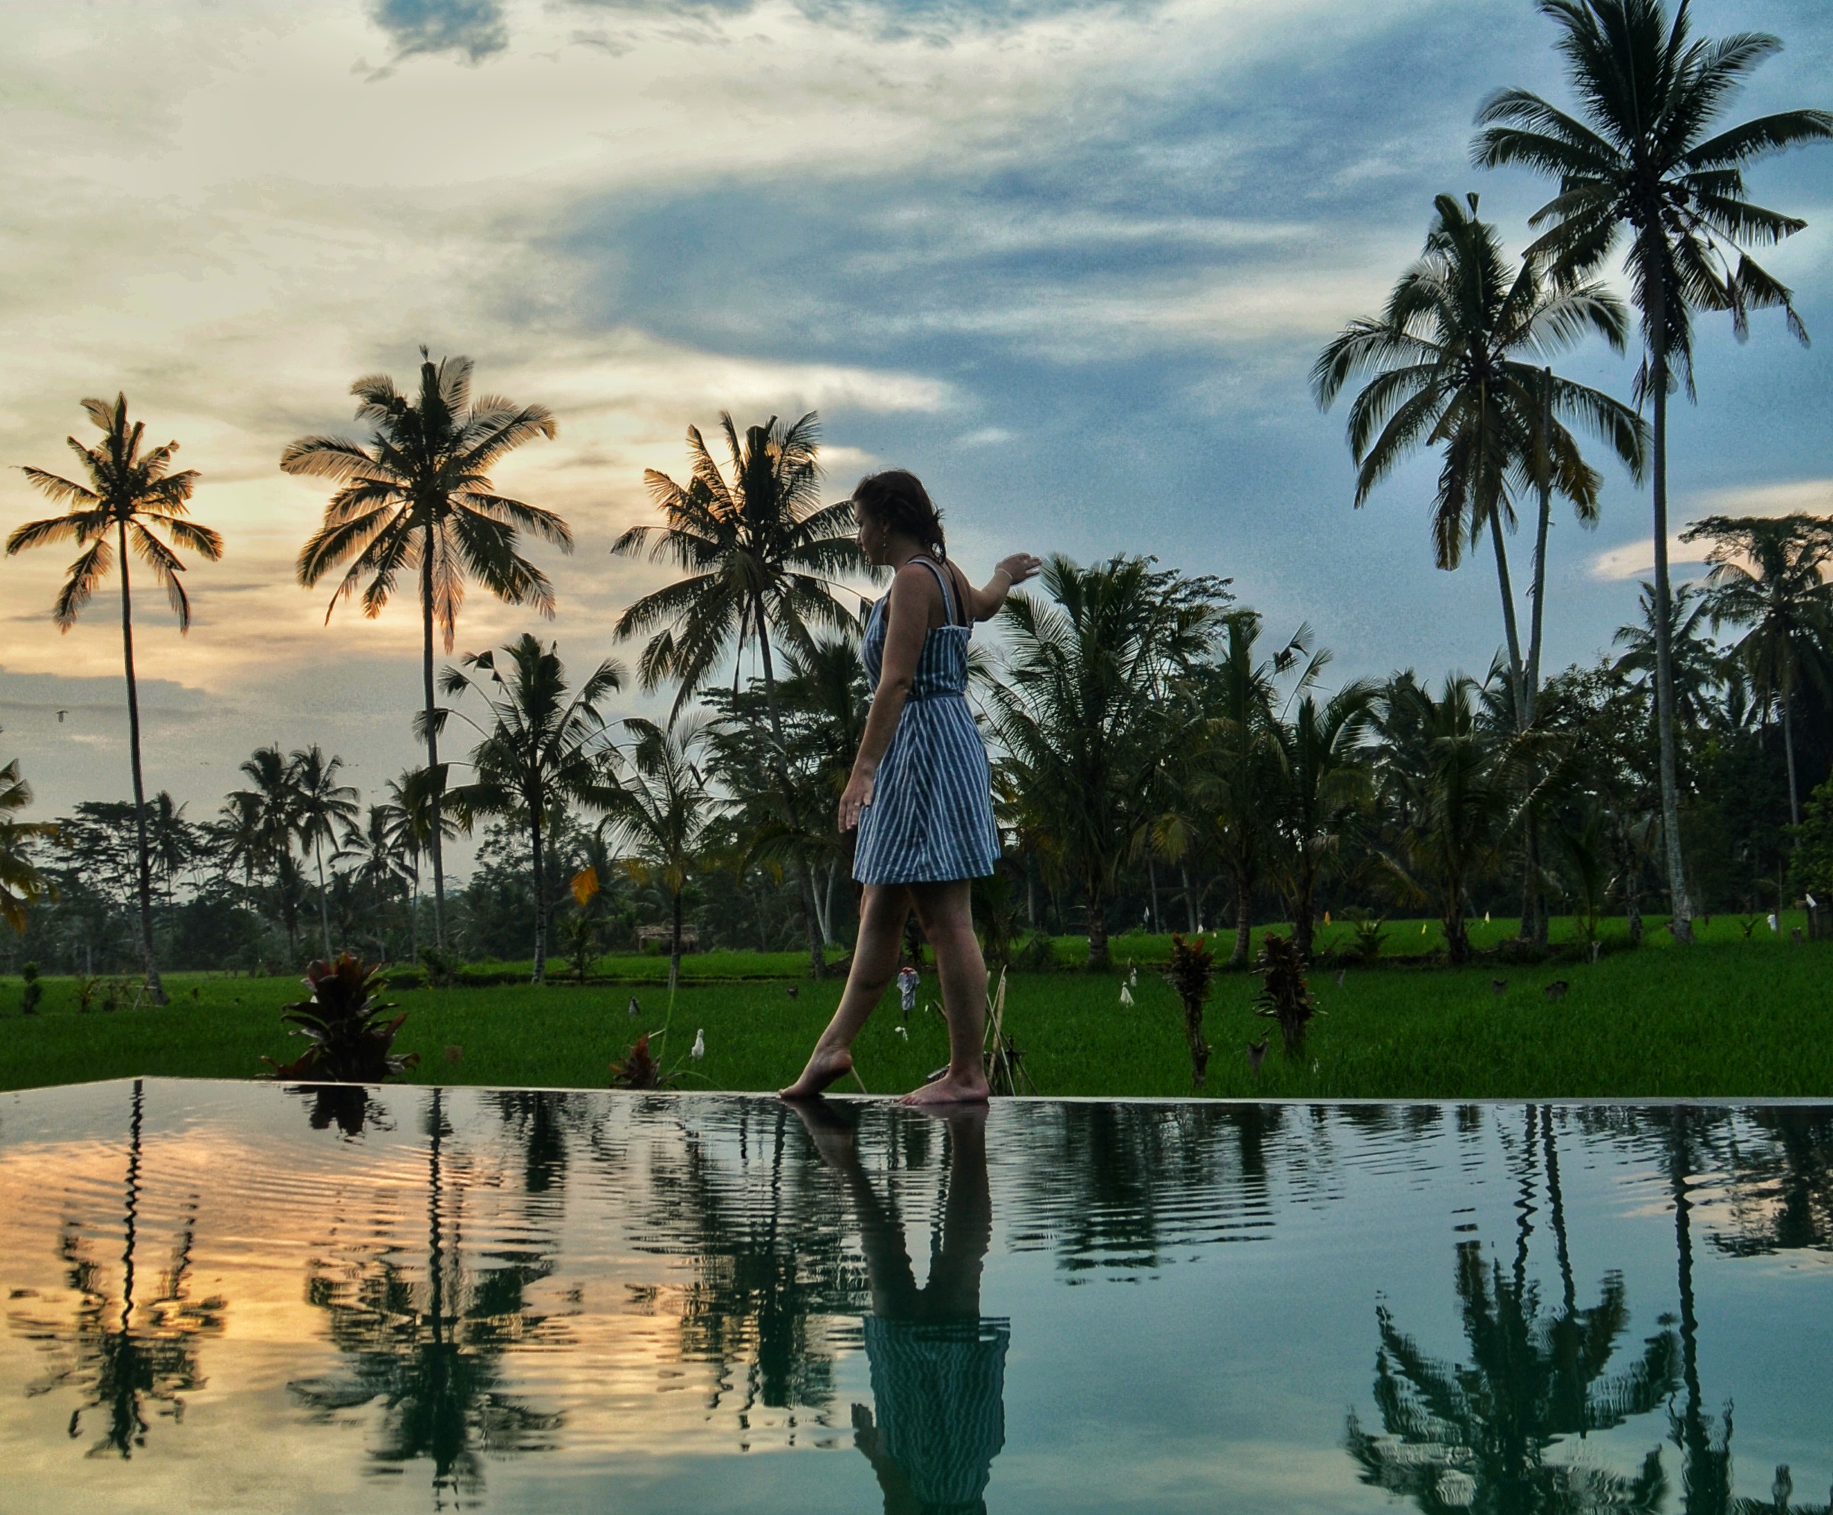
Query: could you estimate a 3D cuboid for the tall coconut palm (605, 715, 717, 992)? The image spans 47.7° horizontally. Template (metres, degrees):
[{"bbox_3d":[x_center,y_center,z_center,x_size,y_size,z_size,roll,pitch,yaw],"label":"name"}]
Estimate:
[{"bbox_3d":[-5.192,1.951,42.000,2.280,5.610,2.280,-1,-3,0],"label":"tall coconut palm"}]

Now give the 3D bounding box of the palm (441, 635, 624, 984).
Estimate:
[{"bbox_3d":[-8.333,1.127,45.000,3.940,7.560,3.940,-1,-3,0],"label":"palm"}]

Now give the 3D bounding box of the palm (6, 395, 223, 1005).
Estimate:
[{"bbox_3d":[-17.031,-1.217,44.000,4.640,12.950,4.640,-1,-3,0],"label":"palm"}]

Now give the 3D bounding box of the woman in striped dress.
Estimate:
[{"bbox_3d":[-0.014,0.081,5.350,0.650,1.620,0.550,-3,-3,23],"label":"woman in striped dress"}]

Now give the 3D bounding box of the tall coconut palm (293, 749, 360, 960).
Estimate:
[{"bbox_3d":[-35.603,5.676,125.000,4.300,12.790,4.300,-1,-3,0],"label":"tall coconut palm"}]

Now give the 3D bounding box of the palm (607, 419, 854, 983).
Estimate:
[{"bbox_3d":[-3.638,-1.362,45.000,5.920,12.260,5.620,-1,-3,0],"label":"palm"}]

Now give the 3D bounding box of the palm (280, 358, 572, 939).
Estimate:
[{"bbox_3d":[-12.580,-2.656,53.000,7.410,15.220,7.410,-1,-3,0],"label":"palm"}]

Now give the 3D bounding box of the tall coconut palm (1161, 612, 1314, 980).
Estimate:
[{"bbox_3d":[6.901,0.728,45.000,3.240,7.800,3.240,-1,-3,0],"label":"tall coconut palm"}]

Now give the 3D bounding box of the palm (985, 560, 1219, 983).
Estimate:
[{"bbox_3d":[4.085,0.117,45.000,5.020,9.020,5.020,-1,-3,0],"label":"palm"}]

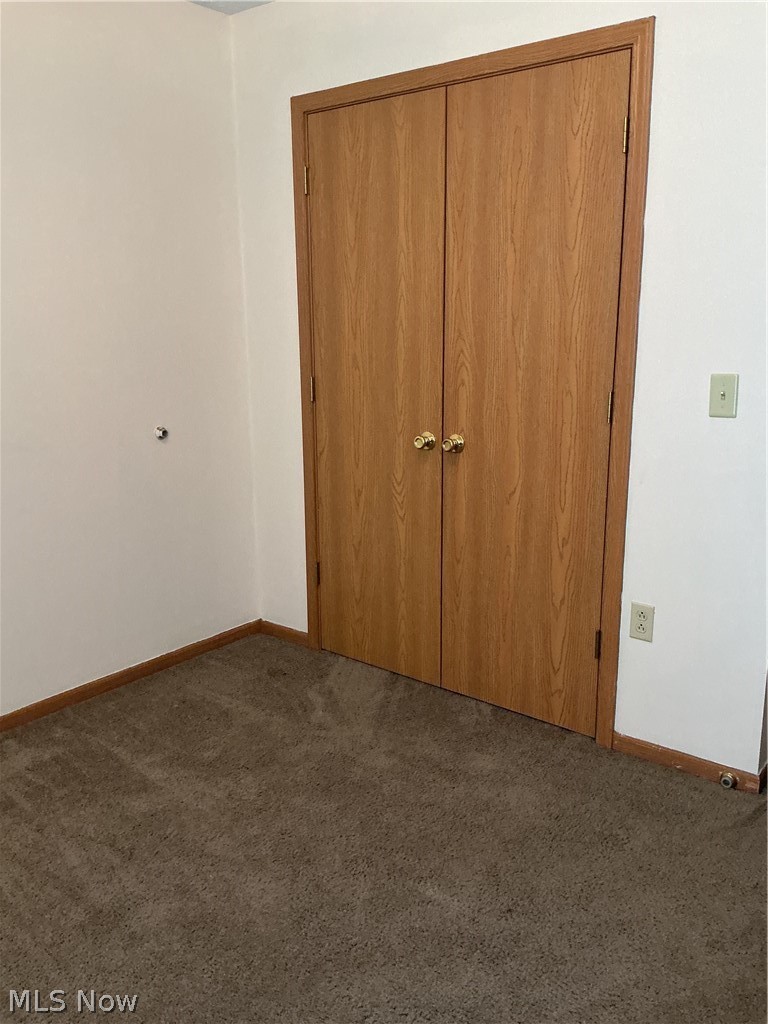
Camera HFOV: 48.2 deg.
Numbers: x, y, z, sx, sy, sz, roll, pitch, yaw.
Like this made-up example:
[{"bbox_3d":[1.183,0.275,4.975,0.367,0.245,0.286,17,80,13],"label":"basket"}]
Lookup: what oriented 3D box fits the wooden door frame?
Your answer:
[{"bbox_3d":[0.209,-0.369,2.906,1.344,2.096,0.060,10,17,38],"label":"wooden door frame"}]

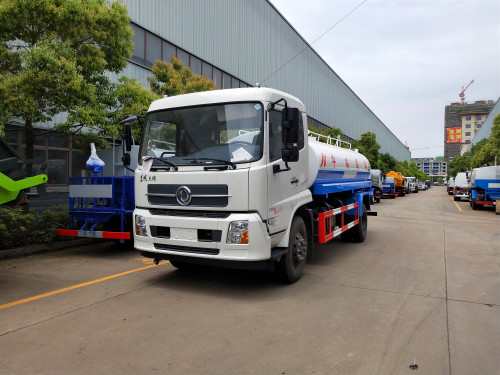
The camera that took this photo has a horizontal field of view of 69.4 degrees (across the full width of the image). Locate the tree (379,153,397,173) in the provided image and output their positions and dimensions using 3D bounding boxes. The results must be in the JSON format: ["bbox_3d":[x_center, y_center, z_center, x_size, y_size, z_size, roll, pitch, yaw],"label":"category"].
[{"bbox_3d":[23.600,-2.430,62.000,3.900,7.100,3.900,1,1,28],"label":"tree"}]

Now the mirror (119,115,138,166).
[{"bbox_3d":[-1.928,-0.718,5.749,0.270,0.820,0.210,1,1,28],"label":"mirror"}]

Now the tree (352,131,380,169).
[{"bbox_3d":[14.500,-2.940,45.000,4.100,8.300,4.100,1,1,28],"label":"tree"}]

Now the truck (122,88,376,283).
[{"bbox_3d":[1.058,-0.049,8.506,2.600,3.020,8.300,1,1,28],"label":"truck"}]

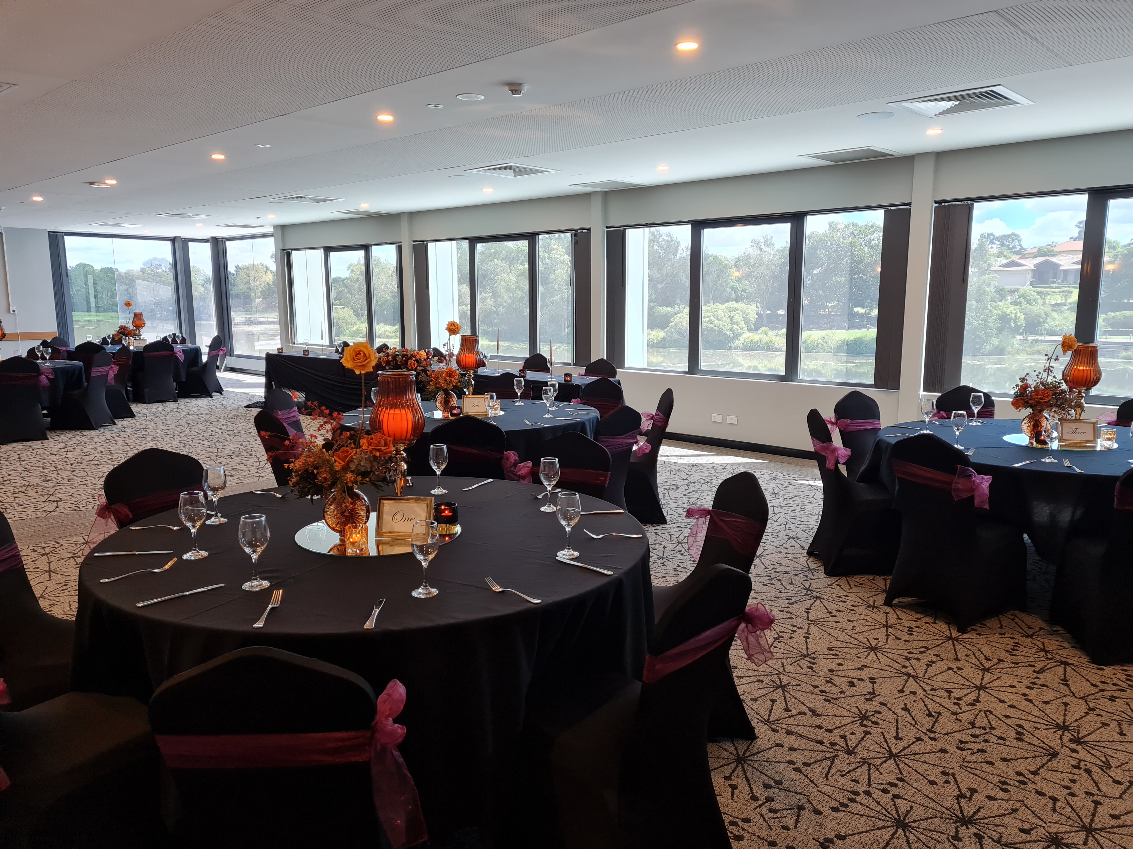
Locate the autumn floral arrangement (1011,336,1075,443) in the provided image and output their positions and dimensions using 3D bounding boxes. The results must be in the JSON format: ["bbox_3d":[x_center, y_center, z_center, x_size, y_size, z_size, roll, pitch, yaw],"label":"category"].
[{"bbox_3d":[2.637,-0.200,4.709,0.340,0.590,0.290,5,10,29],"label":"autumn floral arrangement"}]

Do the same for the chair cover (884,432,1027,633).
[{"bbox_3d":[1.982,0.477,4.261,0.570,0.920,0.450,-6,10,-32],"label":"chair cover"}]

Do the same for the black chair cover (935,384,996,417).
[{"bbox_3d":[2.821,0.221,5.895,0.450,0.920,0.570,1,9,6],"label":"black chair cover"}]

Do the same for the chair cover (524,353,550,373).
[{"bbox_3d":[-0.487,-0.312,9.389,0.450,0.915,0.560,8,12,44],"label":"chair cover"}]

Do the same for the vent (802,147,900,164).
[{"bbox_3d":[2.395,-2.250,7.135,0.640,0.050,0.620,8,12,44],"label":"vent"}]

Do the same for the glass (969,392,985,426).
[{"bbox_3d":[2.592,-0.101,5.366,0.080,0.196,0.080,4,10,26],"label":"glass"}]

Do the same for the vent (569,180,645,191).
[{"bbox_3d":[0.448,-2.479,8.829,0.600,0.040,0.600,8,12,42],"label":"vent"}]

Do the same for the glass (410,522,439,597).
[{"bbox_3d":[-0.392,0.371,2.343,0.080,0.200,0.080,-2,9,-10],"label":"glass"}]

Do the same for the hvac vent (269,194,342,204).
[{"bbox_3d":[-3.044,-2.649,10.021,0.630,0.040,0.630,8,12,42],"label":"hvac vent"}]

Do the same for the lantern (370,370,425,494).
[{"bbox_3d":[-0.597,0.086,3.068,0.186,0.547,0.186,0,9,0],"label":"lantern"}]

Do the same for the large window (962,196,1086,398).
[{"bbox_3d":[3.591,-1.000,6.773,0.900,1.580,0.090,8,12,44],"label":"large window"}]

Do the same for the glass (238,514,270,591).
[{"bbox_3d":[-0.887,0.363,2.416,0.084,0.202,0.084,0,9,0],"label":"glass"}]

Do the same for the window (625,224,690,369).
[{"bbox_3d":[0.980,-1.371,9.289,0.960,1.560,0.090,8,12,44],"label":"window"}]

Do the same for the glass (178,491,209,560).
[{"bbox_3d":[-1.168,0.316,2.665,0.080,0.198,0.080,8,12,43],"label":"glass"}]

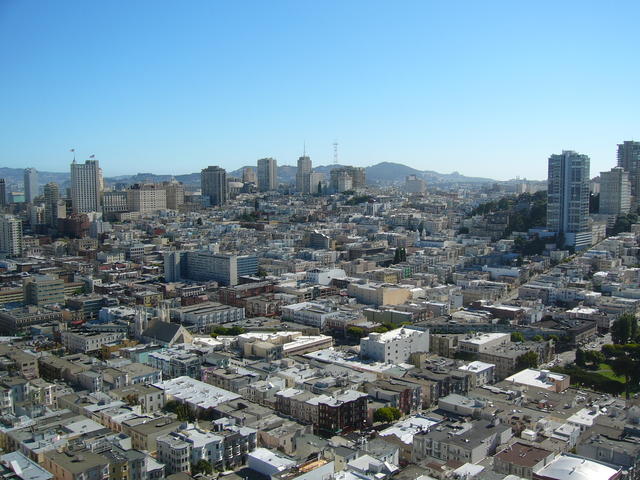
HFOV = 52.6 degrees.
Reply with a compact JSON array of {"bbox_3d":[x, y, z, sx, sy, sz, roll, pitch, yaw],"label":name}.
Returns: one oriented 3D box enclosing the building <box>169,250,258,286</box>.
[{"bbox_3d":[-110.950,29.190,677.710,76.000,30.370,58.000,5,7,44],"label":"building"}]

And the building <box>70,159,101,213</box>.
[{"bbox_3d":[-397.410,-88.240,1097.460,25.920,92.660,40.700,5,7,44],"label":"building"}]

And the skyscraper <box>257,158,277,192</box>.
[{"bbox_3d":[-118.140,-141.200,1455.710,35.000,80.000,26.000,5,7,44],"label":"skyscraper"}]

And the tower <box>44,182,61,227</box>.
[{"bbox_3d":[-405.540,-52.040,981.660,21.350,67.140,15.200,5,7,44],"label":"tower"}]

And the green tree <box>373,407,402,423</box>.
[{"bbox_3d":[30.150,77.420,288.990,13.000,7.500,8.000,0,5,6],"label":"green tree"}]

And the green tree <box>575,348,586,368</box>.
[{"bbox_3d":[156.000,70.600,387.010,7.190,11.560,7.190,0,5,0],"label":"green tree"}]

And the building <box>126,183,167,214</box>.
[{"bbox_3d":[-295.450,-72.080,1105.070,42.280,47.110,49.730,5,7,44],"label":"building"}]

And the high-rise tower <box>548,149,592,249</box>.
[{"bbox_3d":[285.650,-45.490,746.150,36.000,110.000,38.000,5,7,44],"label":"high-rise tower"}]

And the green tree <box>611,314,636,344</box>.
[{"bbox_3d":[208.800,60.470,444.240,17.890,21.560,17.890,0,5,0],"label":"green tree"}]

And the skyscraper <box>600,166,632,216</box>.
[{"bbox_3d":[360.690,-58.620,792.010,24.540,58.000,30.240,5,7,44],"label":"skyscraper"}]

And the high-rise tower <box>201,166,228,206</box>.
[{"bbox_3d":[-194.250,-97.440,1185.810,42.730,69.290,28.100,5,7,44],"label":"high-rise tower"}]

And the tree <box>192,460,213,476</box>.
[{"bbox_3d":[-41.980,81.020,230.810,7.200,6.200,6.500,-1,5,-11],"label":"tree"}]

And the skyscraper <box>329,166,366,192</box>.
[{"bbox_3d":[55.480,-116.430,1301.010,51.200,56.630,54.530,5,7,44],"label":"skyscraper"}]

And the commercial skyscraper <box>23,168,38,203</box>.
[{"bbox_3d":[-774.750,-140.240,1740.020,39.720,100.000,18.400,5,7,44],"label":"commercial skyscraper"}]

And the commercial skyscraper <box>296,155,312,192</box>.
[{"bbox_3d":[-31.440,-126.480,1268.090,18.270,74.510,23.380,5,7,44],"label":"commercial skyscraper"}]

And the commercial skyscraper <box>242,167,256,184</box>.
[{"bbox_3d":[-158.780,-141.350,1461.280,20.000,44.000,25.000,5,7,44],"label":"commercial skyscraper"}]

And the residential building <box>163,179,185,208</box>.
[{"bbox_3d":[-257.790,-77.670,1143.520,33.250,49.430,20.530,5,7,44],"label":"residential building"}]

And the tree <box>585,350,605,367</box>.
[{"bbox_3d":[168.690,73.080,397.280,12.000,10.000,11.000,2,6,23],"label":"tree"}]

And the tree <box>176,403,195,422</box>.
[{"bbox_3d":[-59.900,77.180,287.600,7.700,9.500,7.500,-2,5,-12],"label":"tree"}]

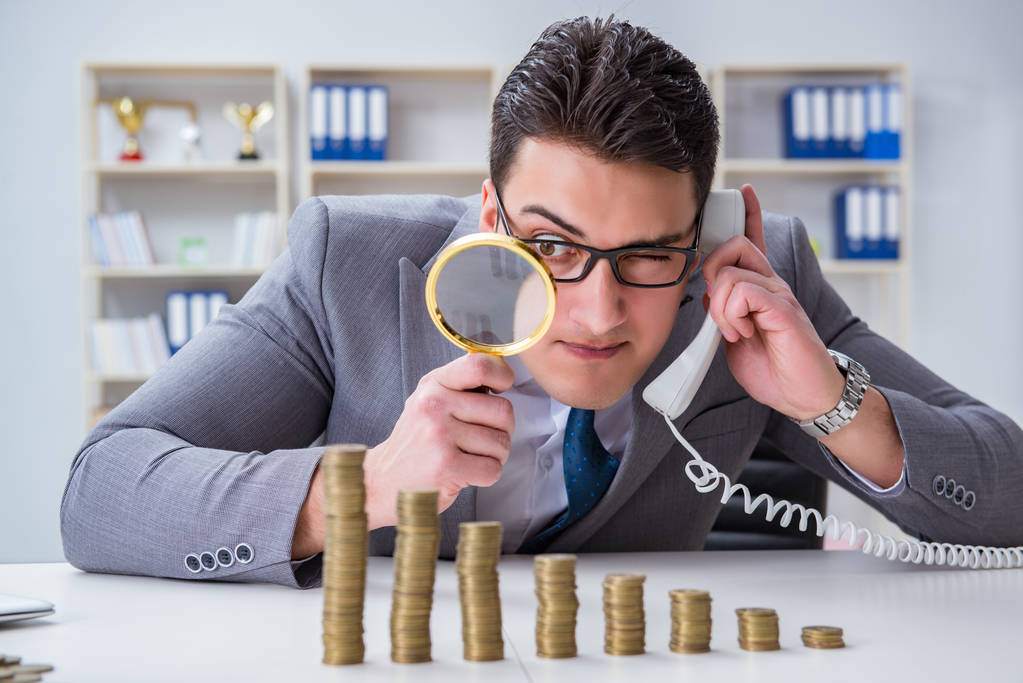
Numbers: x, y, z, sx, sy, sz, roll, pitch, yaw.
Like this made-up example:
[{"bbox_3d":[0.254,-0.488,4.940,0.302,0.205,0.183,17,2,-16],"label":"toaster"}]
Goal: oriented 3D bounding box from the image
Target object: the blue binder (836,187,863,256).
[{"bbox_3d":[1.466,-0.509,7.693,0.080,0.318,0.280,0,0,0],"label":"blue binder"}]

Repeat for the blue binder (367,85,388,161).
[{"bbox_3d":[-0.569,-0.917,7.523,0.080,0.318,0.280,0,0,-3],"label":"blue binder"}]

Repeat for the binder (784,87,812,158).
[{"bbox_3d":[1.242,-0.937,7.674,0.080,0.318,0.280,0,0,1],"label":"binder"}]

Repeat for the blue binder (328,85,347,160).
[{"bbox_3d":[-0.733,-0.916,7.509,0.080,0.318,0.280,0,0,-3],"label":"blue binder"}]

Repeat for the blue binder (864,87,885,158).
[{"bbox_3d":[1.545,-0.937,7.671,0.080,0.318,0.280,0,0,-3],"label":"blue binder"}]

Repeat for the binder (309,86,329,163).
[{"bbox_3d":[-0.813,-0.915,7.502,0.080,0.318,0.280,0,0,-3],"label":"binder"}]

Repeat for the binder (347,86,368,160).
[{"bbox_3d":[-0.652,-0.916,7.516,0.080,0.318,0.280,0,0,-3],"label":"binder"}]

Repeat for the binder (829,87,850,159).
[{"bbox_3d":[1.405,-0.939,7.688,0.080,0.318,0.280,0,0,-1],"label":"binder"}]

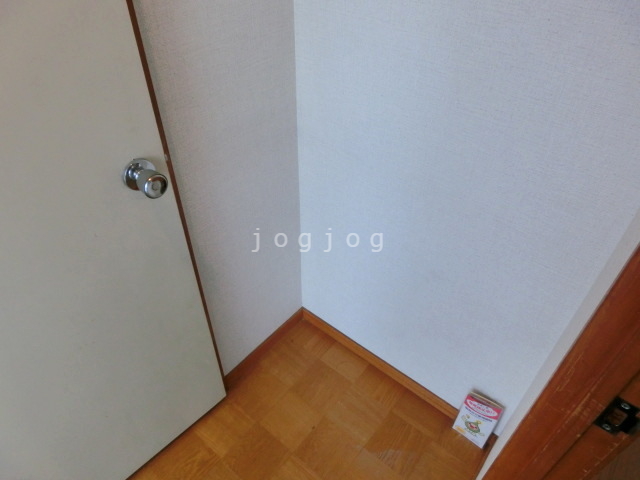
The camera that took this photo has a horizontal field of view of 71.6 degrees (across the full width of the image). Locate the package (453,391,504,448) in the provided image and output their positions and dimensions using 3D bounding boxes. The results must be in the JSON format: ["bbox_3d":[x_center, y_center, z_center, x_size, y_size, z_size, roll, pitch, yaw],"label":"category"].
[{"bbox_3d":[0.467,0.534,1.320,0.096,0.189,0.017,26,41,26],"label":"package"}]

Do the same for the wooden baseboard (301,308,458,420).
[{"bbox_3d":[0.219,0.433,1.528,0.752,0.059,0.010,29,49,29],"label":"wooden baseboard"}]

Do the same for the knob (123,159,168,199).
[{"bbox_3d":[-0.318,-0.109,0.823,0.062,0.065,0.065,32,50,31],"label":"knob"}]

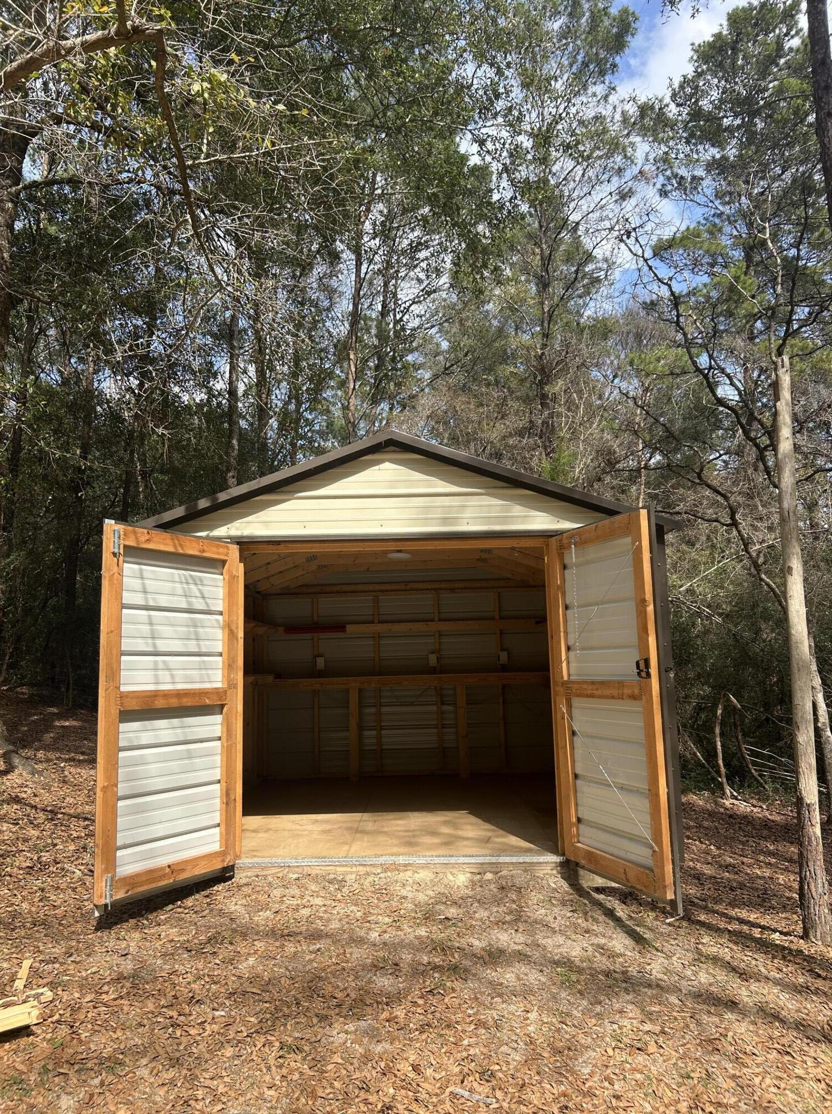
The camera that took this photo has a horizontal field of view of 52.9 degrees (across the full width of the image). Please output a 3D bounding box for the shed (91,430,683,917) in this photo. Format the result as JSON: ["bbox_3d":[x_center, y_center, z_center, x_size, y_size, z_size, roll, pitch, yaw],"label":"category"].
[{"bbox_3d":[-0.083,0.749,6.208,3.280,2.500,4.660,-1,-8,0],"label":"shed"}]

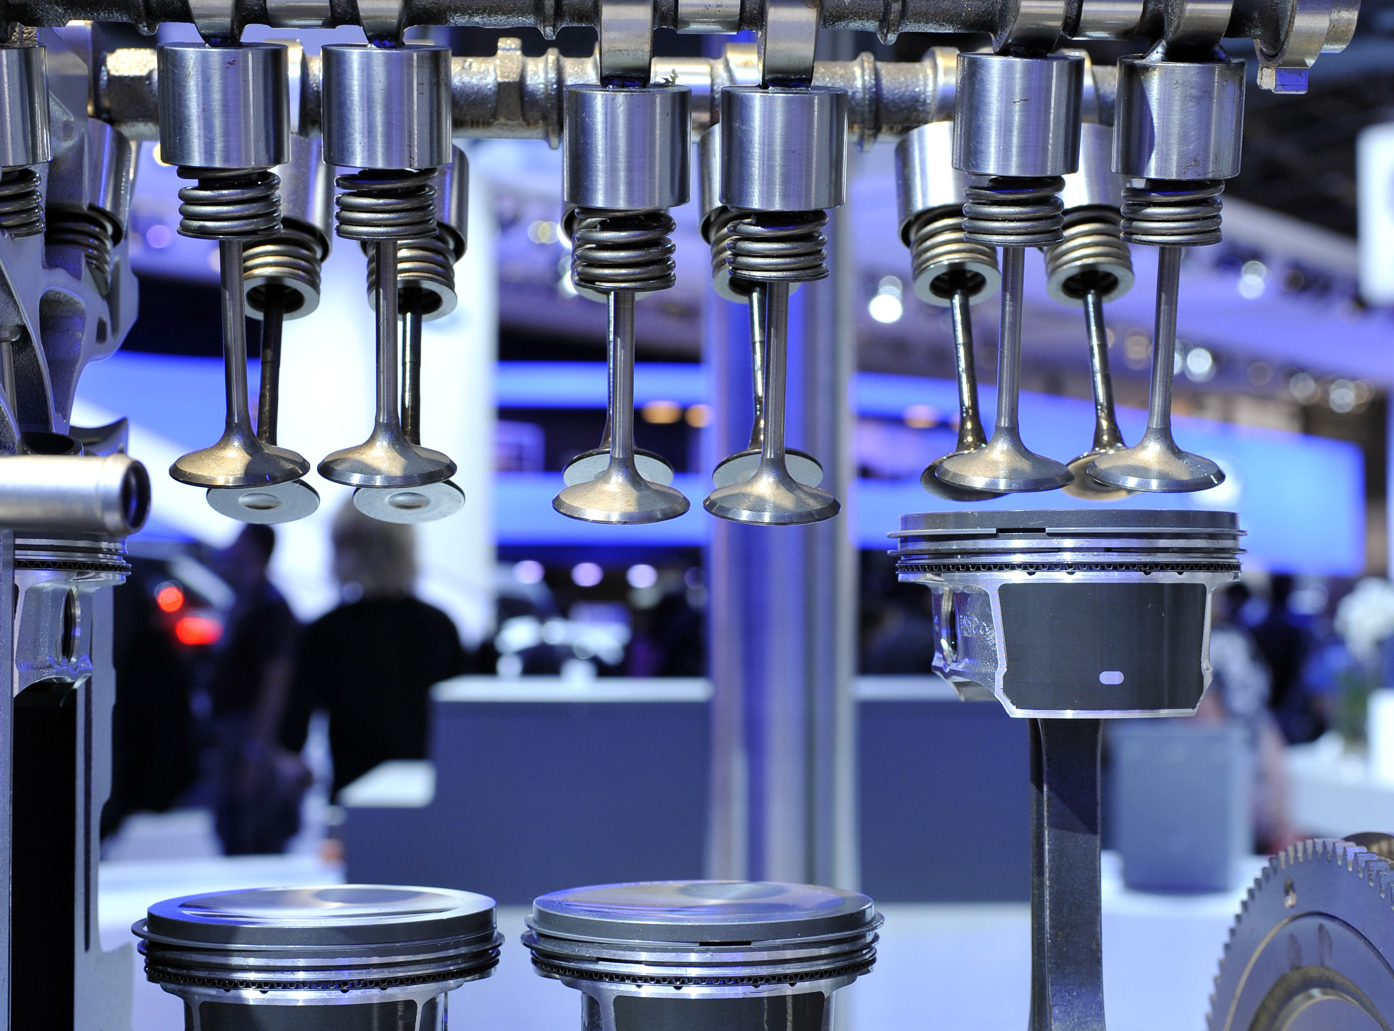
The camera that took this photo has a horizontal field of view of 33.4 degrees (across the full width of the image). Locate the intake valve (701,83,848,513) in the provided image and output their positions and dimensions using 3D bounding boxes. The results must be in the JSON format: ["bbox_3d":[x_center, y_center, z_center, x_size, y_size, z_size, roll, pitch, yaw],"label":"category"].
[{"bbox_3d":[0.020,-0.052,0.575,0.035,0.105,0.035,1,14,-3],"label":"intake valve"}]

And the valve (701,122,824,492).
[{"bbox_3d":[0.018,-0.058,0.655,0.031,0.104,0.031,0,-24,-2],"label":"valve"}]

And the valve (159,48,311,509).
[{"bbox_3d":[-0.113,-0.061,0.566,0.035,0.104,0.035,0,13,-2],"label":"valve"}]

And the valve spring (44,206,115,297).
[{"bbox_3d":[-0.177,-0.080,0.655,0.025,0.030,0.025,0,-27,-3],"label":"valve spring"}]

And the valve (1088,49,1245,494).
[{"bbox_3d":[0.117,-0.060,0.578,0.035,0.105,0.035,0,14,-3],"label":"valve"}]

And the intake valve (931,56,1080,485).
[{"bbox_3d":[0.079,-0.060,0.576,0.035,0.105,0.035,0,14,-3],"label":"intake valve"}]

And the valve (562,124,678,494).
[{"bbox_3d":[-0.022,-0.058,0.653,0.031,0.104,0.031,0,-24,-2],"label":"valve"}]

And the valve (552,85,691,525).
[{"bbox_3d":[-0.018,-0.052,0.573,0.035,0.105,0.035,0,14,-3],"label":"valve"}]

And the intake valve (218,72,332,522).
[{"bbox_3d":[-0.117,-0.052,0.644,0.030,0.108,0.030,0,-27,-3],"label":"intake valve"}]

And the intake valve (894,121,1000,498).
[{"bbox_3d":[0.075,-0.058,0.657,0.031,0.104,0.031,0,-24,-2],"label":"intake valve"}]

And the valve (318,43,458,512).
[{"bbox_3d":[-0.075,-0.061,0.568,0.035,0.104,0.035,0,13,-2],"label":"valve"}]

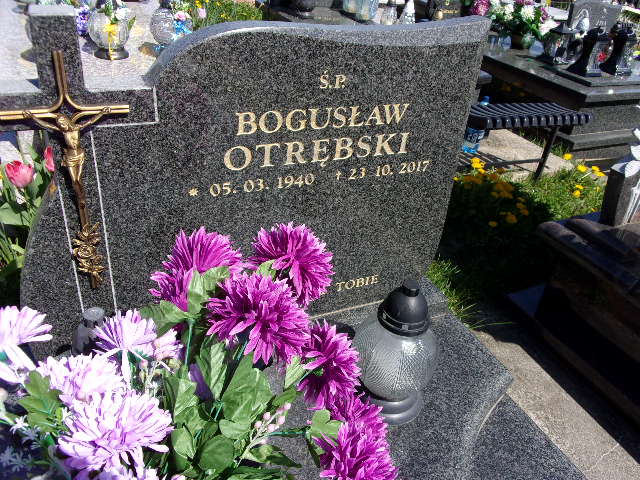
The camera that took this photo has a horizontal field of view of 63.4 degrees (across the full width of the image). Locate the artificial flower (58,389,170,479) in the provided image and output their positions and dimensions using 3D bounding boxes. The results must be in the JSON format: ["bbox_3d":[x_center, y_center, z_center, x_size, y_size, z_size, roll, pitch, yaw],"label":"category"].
[{"bbox_3d":[-0.257,0.243,0.650,0.128,0.080,0.100,-9,34,-22],"label":"artificial flower"}]

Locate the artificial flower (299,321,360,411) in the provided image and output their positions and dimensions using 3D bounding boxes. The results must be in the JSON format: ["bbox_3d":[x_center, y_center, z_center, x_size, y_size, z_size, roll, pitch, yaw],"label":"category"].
[{"bbox_3d":[0.016,0.182,0.770,0.075,0.100,0.100,0,31,-7],"label":"artificial flower"}]

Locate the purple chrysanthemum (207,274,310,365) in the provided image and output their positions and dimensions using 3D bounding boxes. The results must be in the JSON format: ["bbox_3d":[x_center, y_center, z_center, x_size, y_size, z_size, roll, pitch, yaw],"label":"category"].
[{"bbox_3d":[-0.083,0.107,0.695,0.130,0.085,0.112,-3,72,-13],"label":"purple chrysanthemum"}]

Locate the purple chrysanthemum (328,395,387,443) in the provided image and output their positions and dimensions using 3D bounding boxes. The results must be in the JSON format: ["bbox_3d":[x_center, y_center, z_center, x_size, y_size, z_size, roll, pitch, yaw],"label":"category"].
[{"bbox_3d":[0.058,0.265,0.755,0.080,0.070,0.090,11,31,10],"label":"purple chrysanthemum"}]

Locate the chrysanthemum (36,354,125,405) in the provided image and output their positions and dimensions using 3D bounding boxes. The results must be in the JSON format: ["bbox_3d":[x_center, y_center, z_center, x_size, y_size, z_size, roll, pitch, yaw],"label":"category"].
[{"bbox_3d":[-0.321,0.190,0.700,0.115,0.085,0.085,-13,63,-27],"label":"chrysanthemum"}]

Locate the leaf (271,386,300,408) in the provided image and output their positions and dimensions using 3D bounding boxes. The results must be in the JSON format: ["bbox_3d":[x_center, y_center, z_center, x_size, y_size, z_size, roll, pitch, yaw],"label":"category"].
[{"bbox_3d":[-0.051,0.234,0.770,0.042,0.015,0.028,-23,57,-22],"label":"leaf"}]

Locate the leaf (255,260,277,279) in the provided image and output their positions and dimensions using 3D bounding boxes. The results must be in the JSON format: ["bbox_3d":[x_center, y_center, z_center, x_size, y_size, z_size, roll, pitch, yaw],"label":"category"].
[{"bbox_3d":[-0.081,0.042,0.765,0.035,0.018,0.035,0,75,-6],"label":"leaf"}]

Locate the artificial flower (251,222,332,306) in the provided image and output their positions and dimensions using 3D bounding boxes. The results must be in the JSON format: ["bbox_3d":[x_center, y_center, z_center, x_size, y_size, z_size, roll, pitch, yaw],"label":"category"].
[{"bbox_3d":[-0.043,0.038,0.805,0.122,0.085,0.115,-6,76,-18],"label":"artificial flower"}]

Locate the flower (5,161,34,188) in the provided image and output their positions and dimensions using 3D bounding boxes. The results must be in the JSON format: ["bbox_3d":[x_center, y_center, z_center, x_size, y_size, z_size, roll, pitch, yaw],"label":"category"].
[{"bbox_3d":[-0.708,-0.154,1.220,0.062,0.060,0.060,-9,34,-22],"label":"flower"}]

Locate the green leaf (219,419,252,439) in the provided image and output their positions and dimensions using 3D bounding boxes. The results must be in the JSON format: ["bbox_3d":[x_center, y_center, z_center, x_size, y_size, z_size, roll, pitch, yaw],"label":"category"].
[{"bbox_3d":[-0.124,0.273,0.750,0.045,0.016,0.035,1,50,-8],"label":"green leaf"}]

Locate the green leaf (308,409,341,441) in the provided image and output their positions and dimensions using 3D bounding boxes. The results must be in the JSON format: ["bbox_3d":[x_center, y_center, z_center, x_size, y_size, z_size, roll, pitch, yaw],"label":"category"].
[{"bbox_3d":[0.008,0.276,0.770,0.045,0.018,0.042,-17,52,-16],"label":"green leaf"}]

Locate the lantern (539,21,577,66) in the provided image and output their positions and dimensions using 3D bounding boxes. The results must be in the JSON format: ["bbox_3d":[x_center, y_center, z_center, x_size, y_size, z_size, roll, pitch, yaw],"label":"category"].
[{"bbox_3d":[1.921,-1.556,4.100,0.200,0.310,0.200,-9,34,-22],"label":"lantern"}]

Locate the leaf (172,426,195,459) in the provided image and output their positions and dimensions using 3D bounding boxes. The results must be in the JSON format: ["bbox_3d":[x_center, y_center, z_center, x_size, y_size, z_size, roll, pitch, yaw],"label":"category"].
[{"bbox_3d":[-0.174,0.260,0.665,0.036,0.018,0.045,-11,62,-20],"label":"leaf"}]

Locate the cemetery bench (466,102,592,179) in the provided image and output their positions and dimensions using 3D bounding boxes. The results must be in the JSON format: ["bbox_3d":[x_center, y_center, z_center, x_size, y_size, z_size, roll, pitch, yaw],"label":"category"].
[{"bbox_3d":[1.145,-0.539,3.020,0.690,0.440,0.238,-9,35,-23],"label":"cemetery bench"}]

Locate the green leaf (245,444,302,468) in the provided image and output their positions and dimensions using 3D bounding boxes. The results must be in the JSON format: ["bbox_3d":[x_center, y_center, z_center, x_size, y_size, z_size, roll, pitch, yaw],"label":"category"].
[{"bbox_3d":[-0.062,0.289,0.690,0.077,0.025,0.036,0,52,-6],"label":"green leaf"}]

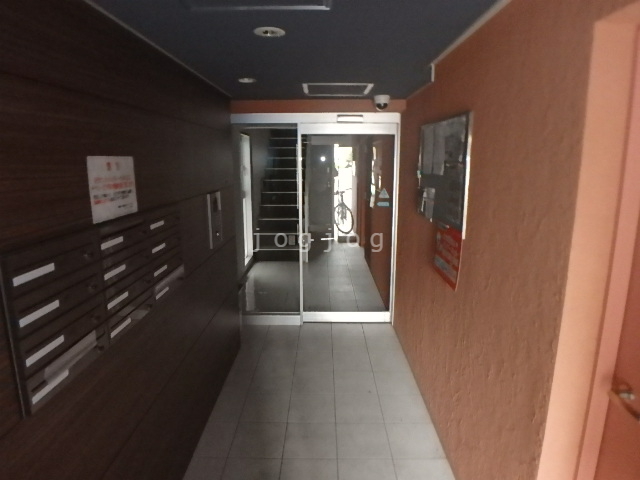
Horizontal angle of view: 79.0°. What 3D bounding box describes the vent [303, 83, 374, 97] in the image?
[{"bbox_3d":[0.130,-1.073,2.802,0.470,0.025,0.510,0,12,1],"label":"vent"}]

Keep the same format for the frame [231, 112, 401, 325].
[{"bbox_3d":[-0.034,-0.154,3.708,1.525,2.020,0.120,0,11,0],"label":"frame"}]

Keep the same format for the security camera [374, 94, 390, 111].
[{"bbox_3d":[0.497,-1.086,3.096,0.125,0.108,0.125,0,12,1],"label":"security camera"}]

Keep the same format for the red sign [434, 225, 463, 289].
[{"bbox_3d":[0.694,0.074,2.156,0.012,0.295,0.430,0,12,1],"label":"red sign"}]

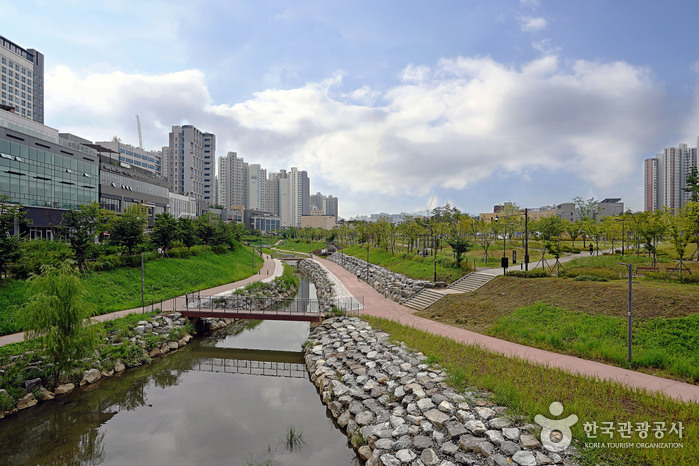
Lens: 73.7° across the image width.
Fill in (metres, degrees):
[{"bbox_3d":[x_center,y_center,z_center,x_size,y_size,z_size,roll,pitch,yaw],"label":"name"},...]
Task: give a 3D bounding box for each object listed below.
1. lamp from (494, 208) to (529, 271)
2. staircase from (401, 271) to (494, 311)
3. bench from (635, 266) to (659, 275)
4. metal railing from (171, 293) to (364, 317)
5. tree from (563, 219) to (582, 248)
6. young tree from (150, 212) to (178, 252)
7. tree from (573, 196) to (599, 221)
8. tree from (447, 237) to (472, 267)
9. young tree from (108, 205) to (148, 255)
[{"bbox_3d":[16.200,0.690,46.500,3.200,6.200,0.500,0,0,16],"label":"lamp"},{"bbox_3d":[8.870,5.160,41.700,7.200,2.800,3.700,0,0,-17],"label":"staircase"},{"bbox_3d":[26.170,3.330,41.000,1.750,0.450,0.450,0,0,30],"label":"bench"},{"bbox_3d":[-6.900,6.100,39.500,16.400,1.150,2.200,0,0,12],"label":"metal railing"},{"bbox_3d":[47.900,0.020,100.000,4.100,6.300,4.100,0,0,0],"label":"tree"},{"bbox_3d":[-26.800,0.330,67.400,4.000,6.400,4.000,0,0,0],"label":"young tree"},{"bbox_3d":[51.000,-2.300,101.000,6.000,10.900,6.000,0,0,0],"label":"tree"},{"bbox_3d":[12.160,2.160,51.500,2.900,3.600,2.900,0,0,0],"label":"tree"},{"bbox_3d":[-26.500,0.050,55.800,4.500,6.800,4.500,0,0,0],"label":"young tree"}]

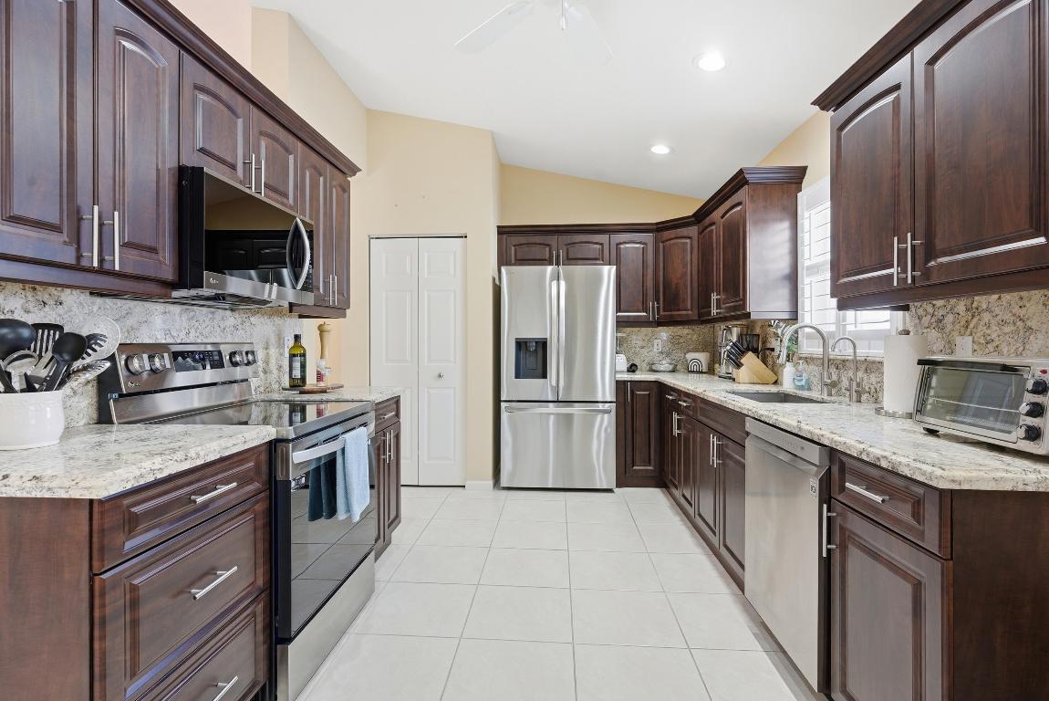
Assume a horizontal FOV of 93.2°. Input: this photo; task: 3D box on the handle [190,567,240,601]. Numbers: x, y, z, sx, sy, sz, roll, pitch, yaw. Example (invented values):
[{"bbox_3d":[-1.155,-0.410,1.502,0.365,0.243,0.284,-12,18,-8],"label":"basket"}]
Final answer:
[{"bbox_3d":[-0.847,0.628,1.347,0.036,0.013,0.168,0,1,4],"label":"handle"}]

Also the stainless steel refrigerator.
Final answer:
[{"bbox_3d":[0.288,0.237,4.274,0.908,1.795,0.810,0,1,4],"label":"stainless steel refrigerator"}]

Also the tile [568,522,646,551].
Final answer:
[{"bbox_3d":[0.497,1.161,3.078,0.454,0.010,0.448,0,1,4],"label":"tile"}]

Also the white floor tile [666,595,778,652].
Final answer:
[{"bbox_3d":[0.862,1.159,2.127,0.420,0.010,0.443,0,1,4],"label":"white floor tile"}]

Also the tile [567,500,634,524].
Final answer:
[{"bbox_3d":[0.530,1.155,3.528,0.451,0.010,0.451,0,0,4],"label":"tile"}]

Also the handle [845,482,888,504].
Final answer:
[{"bbox_3d":[0.897,0.369,1.290,0.036,0.012,0.158,0,0,4],"label":"handle"}]

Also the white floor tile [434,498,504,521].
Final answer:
[{"bbox_3d":[-0.374,1.140,3.553,0.443,0.010,0.443,0,1,4],"label":"white floor tile"}]

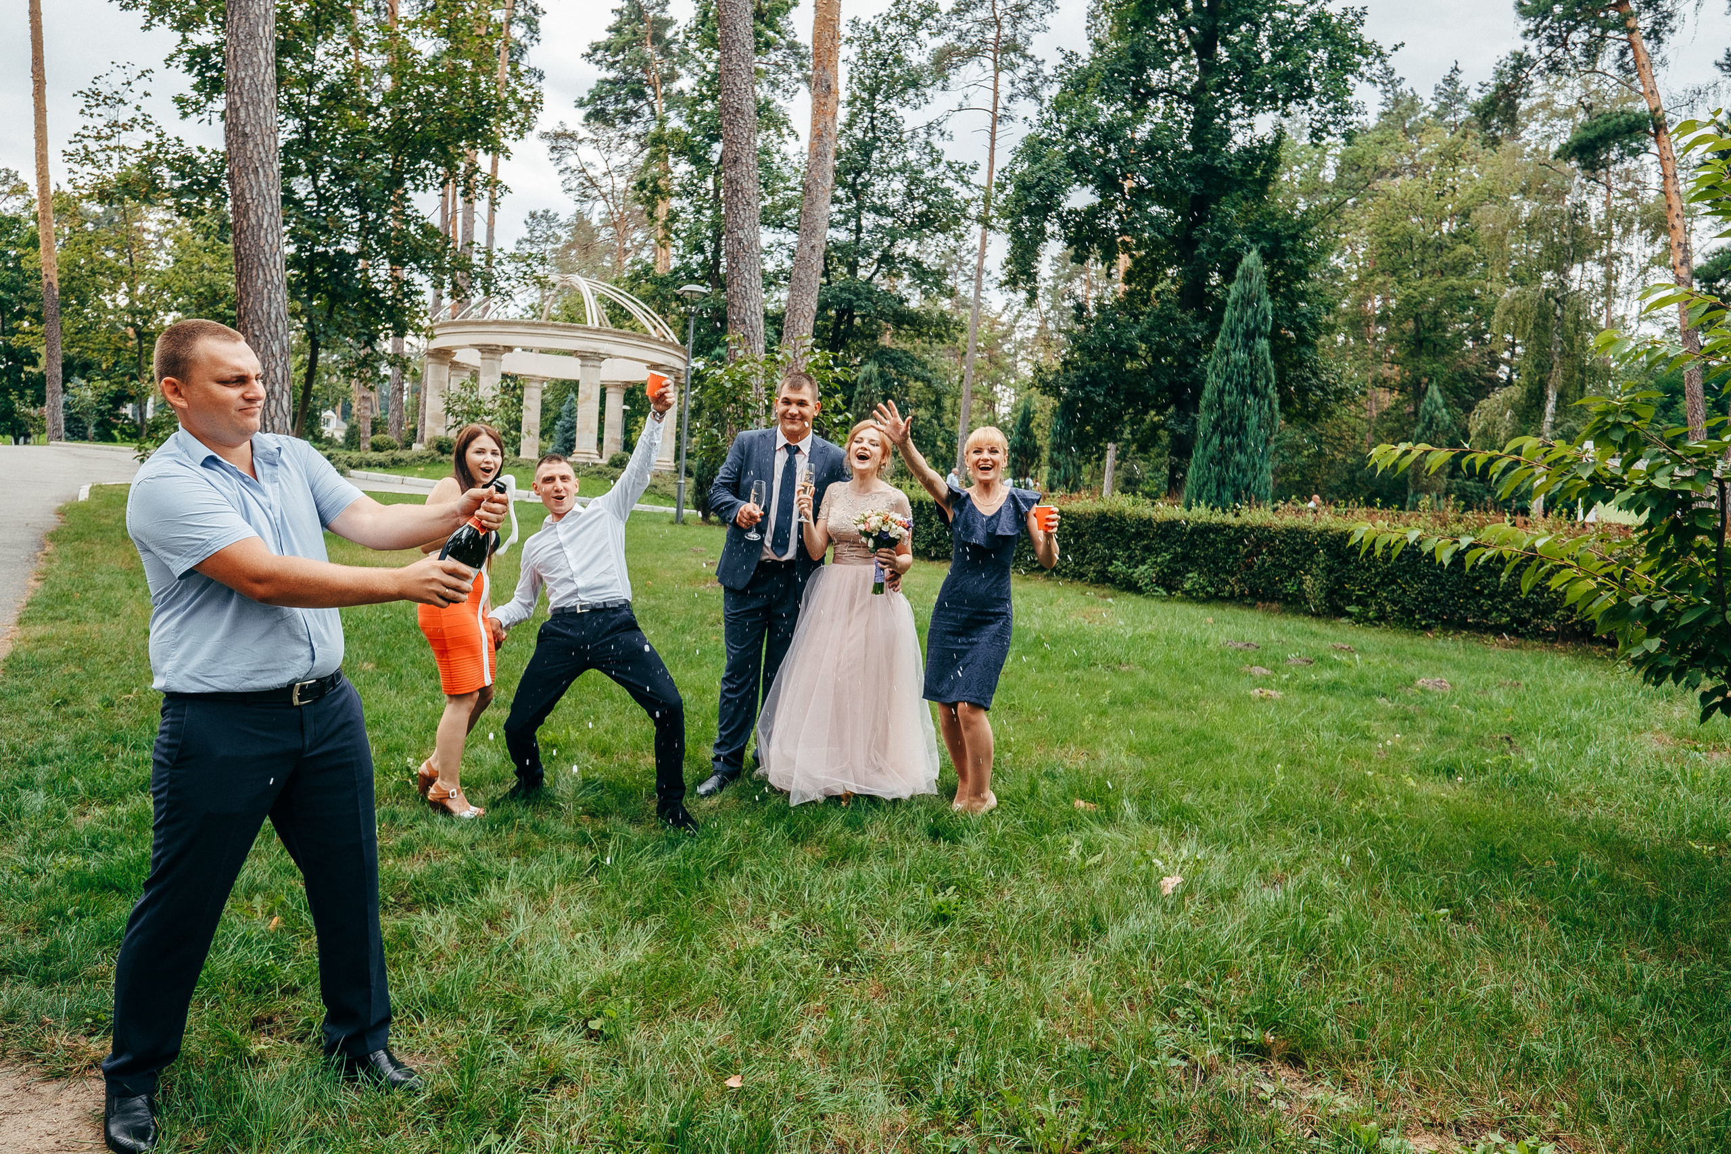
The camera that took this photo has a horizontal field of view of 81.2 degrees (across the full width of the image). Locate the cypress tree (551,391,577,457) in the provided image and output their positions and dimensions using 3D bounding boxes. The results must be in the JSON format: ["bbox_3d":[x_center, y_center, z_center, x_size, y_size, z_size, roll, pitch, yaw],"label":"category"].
[{"bbox_3d":[-13.624,-6.968,45.840,1.300,3.050,1.300,3,6,0],"label":"cypress tree"}]

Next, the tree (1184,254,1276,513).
[{"bbox_3d":[6.438,-2.858,17.711,1.600,5.500,1.600,3,6,0],"label":"tree"}]

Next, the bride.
[{"bbox_3d":[-0.058,0.132,4.623,0.820,1.660,0.740,3,6,3],"label":"bride"}]

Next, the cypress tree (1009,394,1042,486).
[{"bbox_3d":[5.175,-3.860,32.779,1.150,4.200,1.150,3,6,0],"label":"cypress tree"}]

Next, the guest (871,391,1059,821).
[{"bbox_3d":[0.453,0.146,4.409,0.780,1.730,0.460,4,6,6],"label":"guest"}]

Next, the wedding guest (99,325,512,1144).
[{"bbox_3d":[-1.227,0.307,2.221,0.820,1.700,0.550,4,6,14],"label":"wedding guest"}]

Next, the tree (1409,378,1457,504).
[{"bbox_3d":[16.424,-3.297,29.240,1.550,4.950,1.550,3,6,0],"label":"tree"}]

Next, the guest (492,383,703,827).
[{"bbox_3d":[-1.126,0.088,4.159,0.850,1.740,0.560,2,6,-8],"label":"guest"}]

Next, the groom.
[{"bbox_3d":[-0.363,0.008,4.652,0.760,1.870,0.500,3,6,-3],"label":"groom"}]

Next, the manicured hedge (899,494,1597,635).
[{"bbox_3d":[4.426,-0.373,14.445,2.000,1.050,10.500,-3,8,-45],"label":"manicured hedge"}]

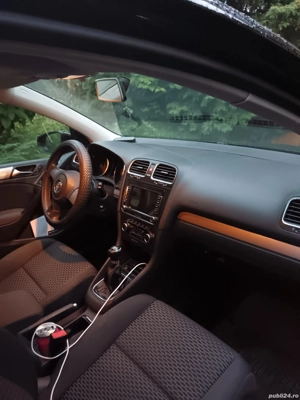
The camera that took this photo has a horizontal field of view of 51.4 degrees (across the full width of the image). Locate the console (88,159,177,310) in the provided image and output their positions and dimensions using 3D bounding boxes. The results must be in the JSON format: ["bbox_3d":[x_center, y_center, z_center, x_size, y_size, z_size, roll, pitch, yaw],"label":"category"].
[{"bbox_3d":[-0.091,0.127,1.119,0.350,0.490,0.260,-19,22,-38],"label":"console"}]

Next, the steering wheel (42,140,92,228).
[{"bbox_3d":[-0.346,-0.066,1.308,0.085,0.375,0.375,11,3,-43],"label":"steering wheel"}]

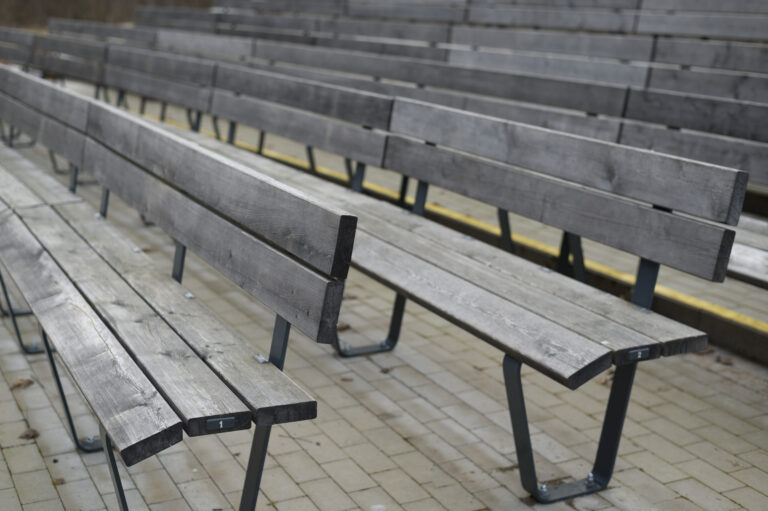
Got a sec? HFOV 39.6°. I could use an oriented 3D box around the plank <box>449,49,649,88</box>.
[{"bbox_3d":[0.932,-1.145,6.481,0.039,0.131,1.882,5,10,-33],"label":"plank"}]

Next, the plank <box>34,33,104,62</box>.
[{"bbox_3d":[-2.429,-1.591,8.212,0.039,0.131,1.891,4,10,-34],"label":"plank"}]

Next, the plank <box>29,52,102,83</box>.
[{"bbox_3d":[-2.456,-1.450,8.231,0.039,0.131,1.891,5,9,-34],"label":"plank"}]

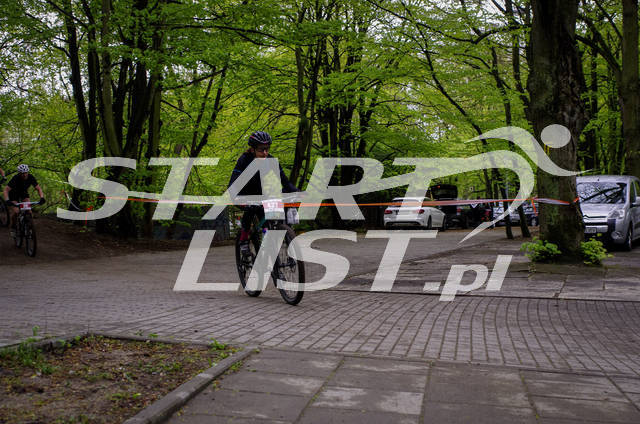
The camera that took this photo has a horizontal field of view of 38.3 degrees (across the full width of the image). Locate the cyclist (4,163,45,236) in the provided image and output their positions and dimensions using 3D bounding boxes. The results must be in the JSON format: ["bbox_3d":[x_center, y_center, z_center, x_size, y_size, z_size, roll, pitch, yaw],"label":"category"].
[{"bbox_3d":[-5.360,-0.190,16.650,0.750,1.340,0.850,0,0,-28],"label":"cyclist"}]

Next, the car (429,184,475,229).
[{"bbox_3d":[6.750,-0.200,46.600,1.800,2.100,4.400,0,0,18],"label":"car"}]

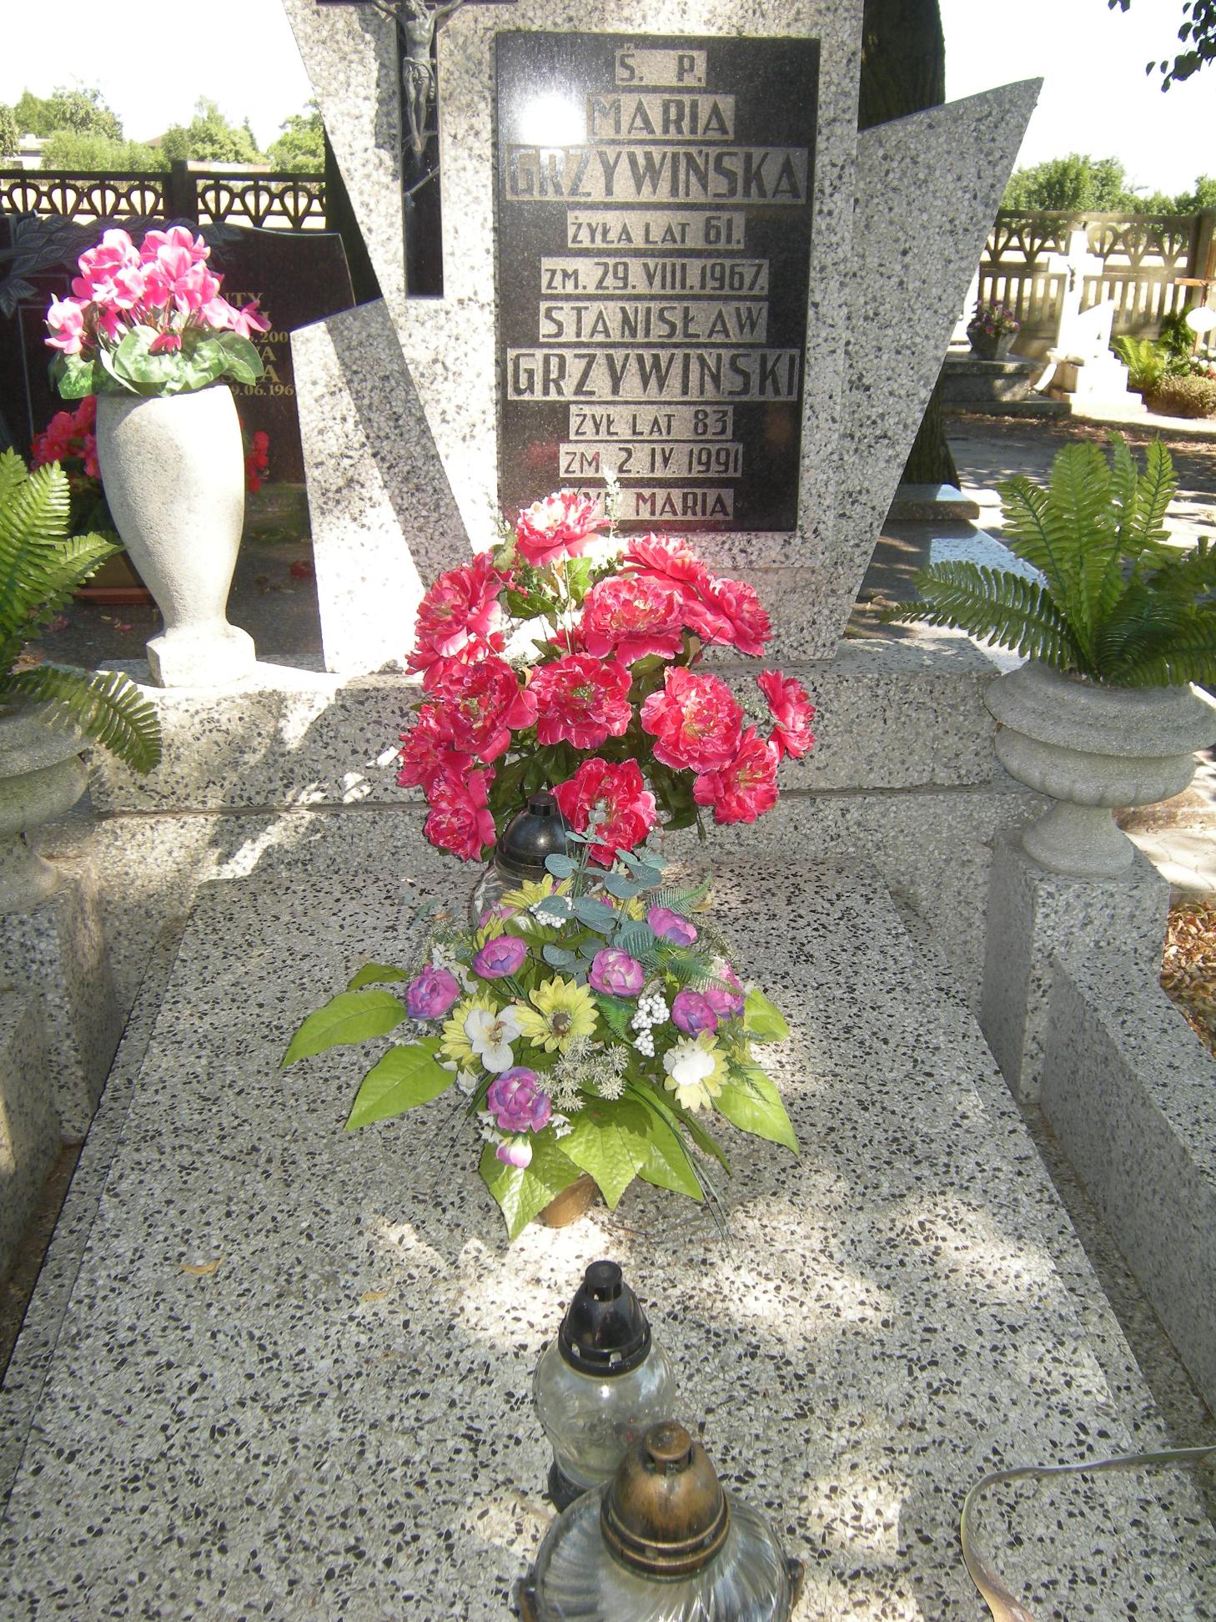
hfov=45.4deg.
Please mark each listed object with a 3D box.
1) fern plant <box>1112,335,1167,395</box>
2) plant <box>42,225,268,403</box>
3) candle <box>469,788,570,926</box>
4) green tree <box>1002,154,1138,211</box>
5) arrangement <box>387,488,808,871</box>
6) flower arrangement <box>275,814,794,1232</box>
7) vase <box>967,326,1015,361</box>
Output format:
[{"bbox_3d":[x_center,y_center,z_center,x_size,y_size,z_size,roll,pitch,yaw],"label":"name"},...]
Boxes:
[{"bbox_3d":[4.026,-3.373,11.000,0.440,0.460,0.420,-2,23,-6],"label":"fern plant"},{"bbox_3d":[-0.574,-0.632,1.850,0.280,0.205,0.250,-2,23,-6],"label":"plant"},{"bbox_3d":[-0.086,0.084,1.821,0.165,0.240,0.165,-2,29,-6],"label":"candle"},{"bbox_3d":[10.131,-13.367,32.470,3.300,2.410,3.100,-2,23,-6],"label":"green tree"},{"bbox_3d":[-0.011,-0.116,1.805,0.490,0.540,0.400,-2,29,-6],"label":"arrangement"},{"bbox_3d":[-0.079,0.209,1.486,0.510,0.345,0.390,-2,29,-6],"label":"flower arrangement"},{"bbox_3d":[2.718,-3.311,10.300,0.340,0.230,0.340,-2,23,-6],"label":"vase"}]

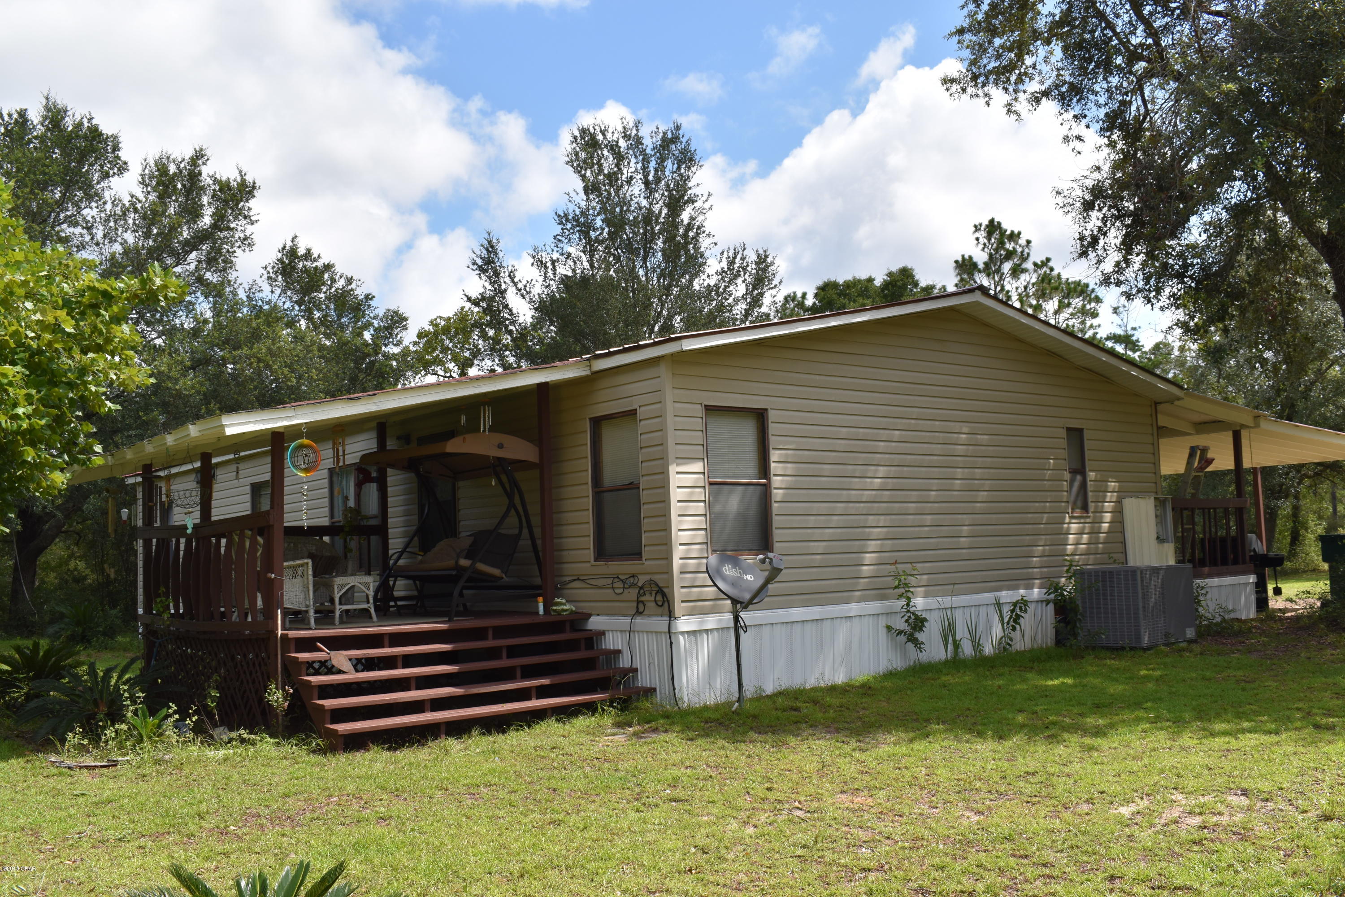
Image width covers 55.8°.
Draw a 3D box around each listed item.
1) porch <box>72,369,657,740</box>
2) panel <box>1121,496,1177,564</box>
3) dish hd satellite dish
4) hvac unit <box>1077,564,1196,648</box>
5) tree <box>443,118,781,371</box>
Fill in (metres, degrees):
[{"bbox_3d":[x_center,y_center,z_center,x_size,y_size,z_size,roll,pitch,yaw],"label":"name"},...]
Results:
[{"bbox_3d":[-3.125,0.884,12.111,3.650,3.200,5.200,2,-7,-40],"label":"porch"},{"bbox_3d":[5.945,1.452,15.759,0.390,1.710,0.430,2,-7,-40],"label":"panel"},{"bbox_3d":[0.646,1.541,10.722,0.680,1.330,0.600,-7,-7,43],"label":"dish hd satellite dish"},{"bbox_3d":[5.376,1.825,14.751,1.130,0.850,0.820,2,-7,-40],"label":"hvac unit"},{"bbox_3d":[-1.683,-2.459,35.371,9.500,13.860,9.500,-2,-5,0],"label":"tree"}]

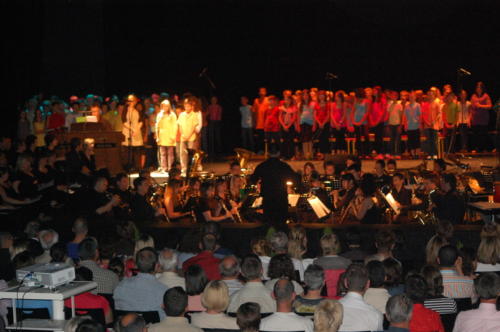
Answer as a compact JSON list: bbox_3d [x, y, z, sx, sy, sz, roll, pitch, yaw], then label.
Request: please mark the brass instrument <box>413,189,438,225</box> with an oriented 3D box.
[{"bbox_3d":[2.145,0.532,17.800,0.300,0.500,0.220,-2,6,-21],"label":"brass instrument"}]

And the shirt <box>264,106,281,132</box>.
[{"bbox_3d":[0.473,-0.977,30.600,0.340,0.540,0.220,0,6,0],"label":"shirt"}]

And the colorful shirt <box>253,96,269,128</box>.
[{"bbox_3d":[0.226,-1.150,31.300,0.337,0.688,0.220,0,1,6],"label":"colorful shirt"}]

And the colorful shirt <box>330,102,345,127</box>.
[{"bbox_3d":[1.863,-1.096,31.000,0.310,0.510,0.200,1,6,7],"label":"colorful shirt"}]

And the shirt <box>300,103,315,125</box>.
[{"bbox_3d":[1.196,-1.092,30.300,0.285,0.458,0.220,0,1,6],"label":"shirt"}]

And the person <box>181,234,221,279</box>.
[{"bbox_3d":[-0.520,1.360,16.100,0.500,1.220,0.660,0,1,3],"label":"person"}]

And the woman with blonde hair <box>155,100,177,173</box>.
[{"bbox_3d":[-1.625,-0.586,28.000,0.420,1.420,0.300,0,6,-2],"label":"woman with blonde hair"}]

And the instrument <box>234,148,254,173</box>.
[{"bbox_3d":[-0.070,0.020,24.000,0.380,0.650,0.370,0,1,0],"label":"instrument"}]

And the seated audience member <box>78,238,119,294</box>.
[{"bbox_3d":[-1.397,1.308,13.414,0.500,1.250,0.720,0,6,5],"label":"seated audience member"}]

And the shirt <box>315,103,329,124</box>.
[{"bbox_3d":[1.522,-1.117,31.000,0.310,0.480,0.200,0,6,5],"label":"shirt"}]

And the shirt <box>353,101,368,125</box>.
[{"bbox_3d":[2.314,-1.120,30.500,0.328,0.503,0.220,0,1,6],"label":"shirt"}]

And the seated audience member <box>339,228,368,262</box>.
[{"bbox_3d":[1.076,1.309,15.614,0.470,1.250,0.720,0,6,-3],"label":"seated audience member"}]

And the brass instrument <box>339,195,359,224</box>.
[{"bbox_3d":[1.204,0.538,17.800,0.120,0.450,0.110,29,9,-12],"label":"brass instrument"}]

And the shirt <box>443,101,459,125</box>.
[{"bbox_3d":[4.268,-1.139,31.000,0.334,0.511,0.220,0,1,6],"label":"shirt"}]

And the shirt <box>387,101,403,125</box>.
[{"bbox_3d":[3.056,-1.131,30.800,0.332,0.508,0.220,0,1,6],"label":"shirt"}]

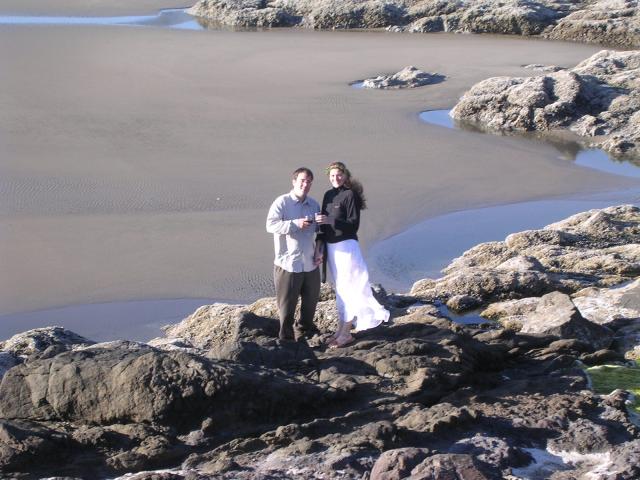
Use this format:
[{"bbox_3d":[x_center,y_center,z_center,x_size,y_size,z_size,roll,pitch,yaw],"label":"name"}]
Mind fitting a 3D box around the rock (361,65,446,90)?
[{"bbox_3d":[1.430,-2.835,36.864,1.400,0.300,0.800,-3,15,-10],"label":"rock"}]

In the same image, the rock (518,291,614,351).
[{"bbox_3d":[2.313,0.746,19.953,0.860,0.430,0.700,0,15,0],"label":"rock"}]

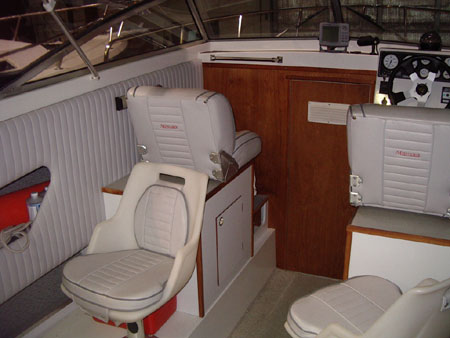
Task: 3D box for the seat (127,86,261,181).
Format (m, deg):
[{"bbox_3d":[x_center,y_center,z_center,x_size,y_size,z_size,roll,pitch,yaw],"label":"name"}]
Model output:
[{"bbox_3d":[-0.143,-0.240,2.712,0.479,0.460,0.658,7,20,23],"label":"seat"}]

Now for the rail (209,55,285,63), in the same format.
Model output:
[{"bbox_3d":[0.137,-0.696,3.139,0.480,0.036,0.048,7,20,23],"label":"rail"}]

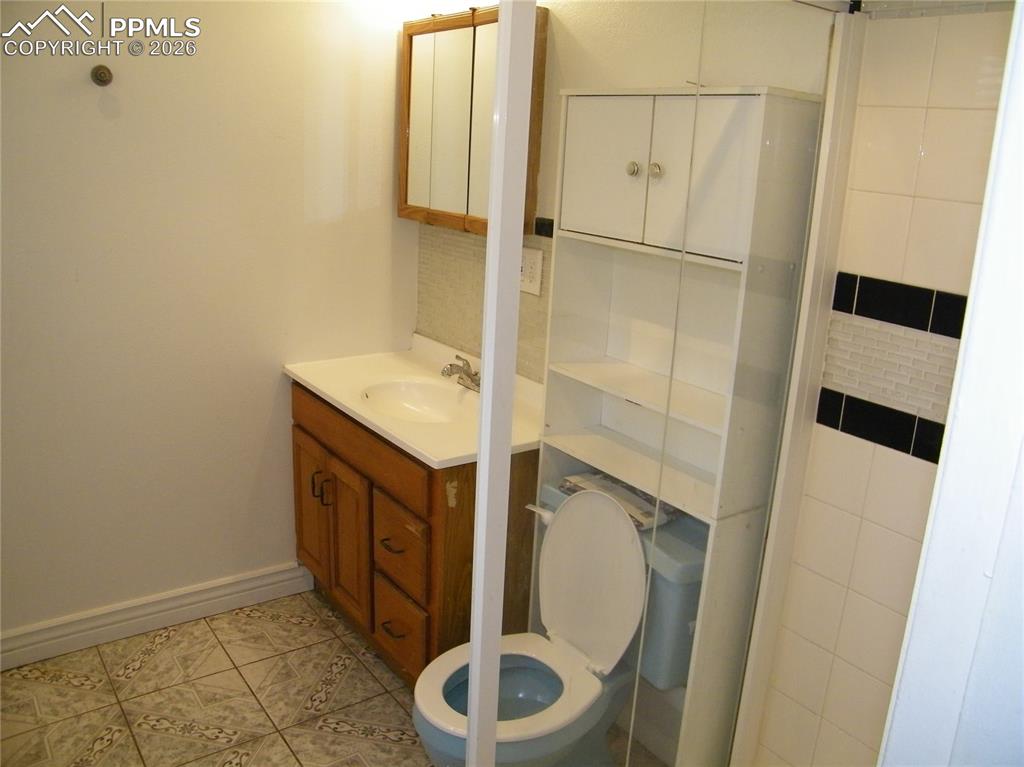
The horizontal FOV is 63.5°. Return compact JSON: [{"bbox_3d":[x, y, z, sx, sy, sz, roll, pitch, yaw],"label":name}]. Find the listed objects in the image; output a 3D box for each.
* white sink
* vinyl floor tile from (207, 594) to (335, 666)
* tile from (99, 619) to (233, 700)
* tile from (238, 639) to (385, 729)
[{"bbox_3d":[-0.287,0.103,2.374,0.264,0.133,0.462,-8,19,-35],"label":"white sink"},{"bbox_3d":[-0.763,0.779,2.630,0.317,0.006,0.317,-8,19,-35],"label":"vinyl floor tile"},{"bbox_3d":[-1.021,0.814,2.448,0.317,0.006,0.317,-8,19,-35],"label":"tile"},{"bbox_3d":[-0.579,0.856,2.384,0.317,0.006,0.317,-8,19,-35],"label":"tile"}]

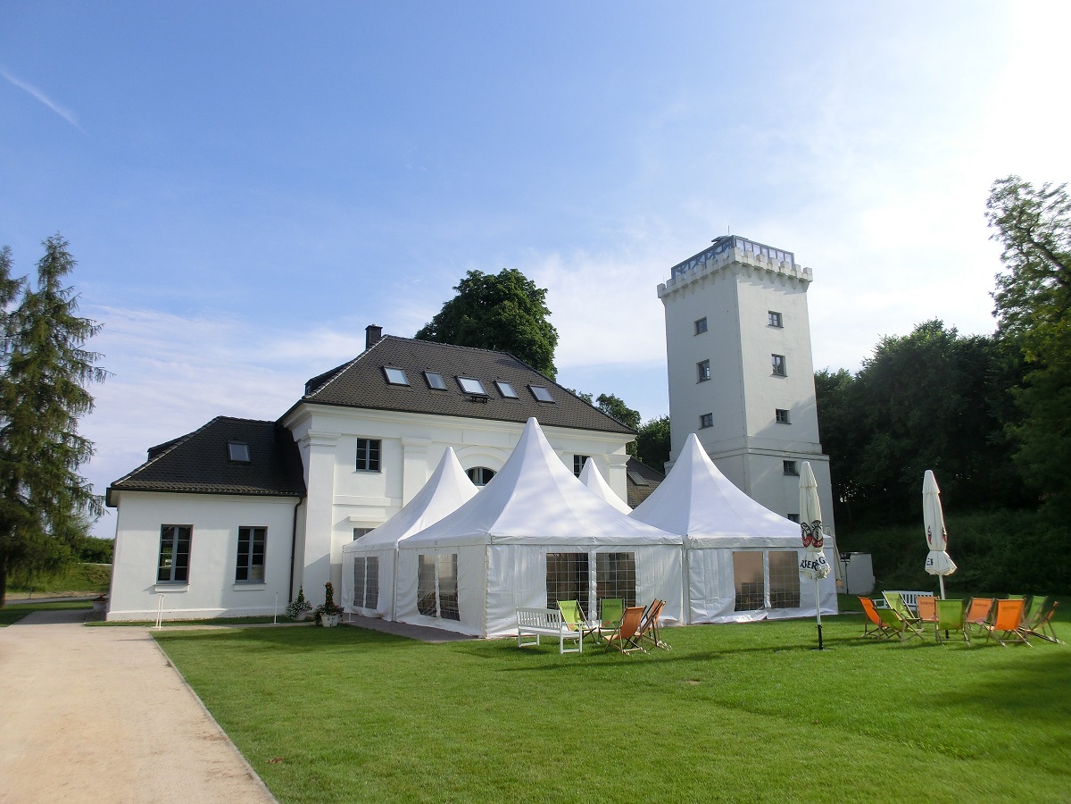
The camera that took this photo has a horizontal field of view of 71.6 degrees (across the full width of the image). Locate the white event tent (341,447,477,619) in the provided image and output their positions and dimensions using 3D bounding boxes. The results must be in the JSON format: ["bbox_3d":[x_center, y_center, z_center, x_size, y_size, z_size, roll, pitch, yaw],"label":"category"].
[{"bbox_3d":[-3.149,4.628,27.236,6.128,6.022,6.128,6,-14,-29],"label":"white event tent"}]

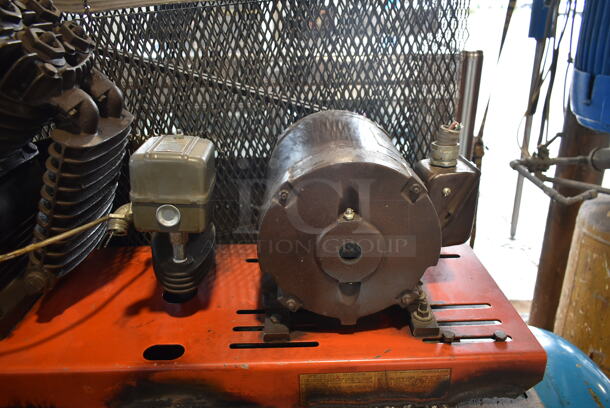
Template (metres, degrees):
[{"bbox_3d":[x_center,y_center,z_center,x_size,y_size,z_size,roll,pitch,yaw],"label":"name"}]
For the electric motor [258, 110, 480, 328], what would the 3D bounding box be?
[{"bbox_3d":[0.084,0.002,0.685,0.305,0.254,0.262,-1,24,-1],"label":"electric motor"}]

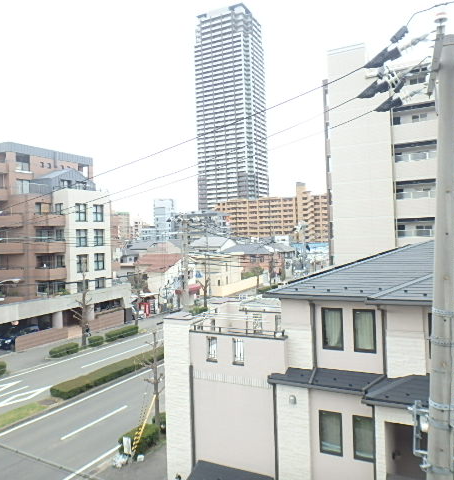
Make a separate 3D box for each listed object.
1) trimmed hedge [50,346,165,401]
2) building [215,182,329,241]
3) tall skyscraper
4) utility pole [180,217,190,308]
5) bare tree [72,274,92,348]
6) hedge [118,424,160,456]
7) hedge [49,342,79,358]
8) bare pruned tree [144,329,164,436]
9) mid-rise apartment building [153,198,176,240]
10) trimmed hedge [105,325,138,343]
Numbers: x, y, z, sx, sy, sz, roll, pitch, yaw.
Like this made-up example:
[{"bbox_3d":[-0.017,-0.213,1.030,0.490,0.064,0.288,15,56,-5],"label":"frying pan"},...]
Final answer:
[{"bbox_3d":[-8.354,9.920,32.910,1.700,0.670,11.600,-2,-1,28],"label":"trimmed hedge"},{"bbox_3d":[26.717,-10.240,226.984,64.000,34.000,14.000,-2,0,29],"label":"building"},{"bbox_3d":[3.459,-71.654,306.694,39.650,170.800,31.688,-2,-1,28],"label":"tall skyscraper"},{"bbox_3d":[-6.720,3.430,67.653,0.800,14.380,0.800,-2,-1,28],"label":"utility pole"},{"bbox_3d":[-14.244,6.865,42.005,1.350,7.230,1.350,-2,-1,28],"label":"bare tree"},{"bbox_3d":[-3.951,9.136,19.365,0.824,0.680,1.803,-2,0,29],"label":"hedge"},{"bbox_3d":[-15.027,10.156,39.652,1.400,0.630,2.700,-2,-1,28],"label":"hedge"},{"bbox_3d":[-3.700,7.292,21.972,0.750,5.250,0.600,-2,-1,28],"label":"bare pruned tree"},{"bbox_3d":[-32.185,-3.474,216.599,8.000,34.046,7.000,-2,-1,28],"label":"mid-rise apartment building"},{"bbox_3d":[-10.760,9.564,43.572,0.961,0.720,3.843,-2,0,29],"label":"trimmed hedge"}]

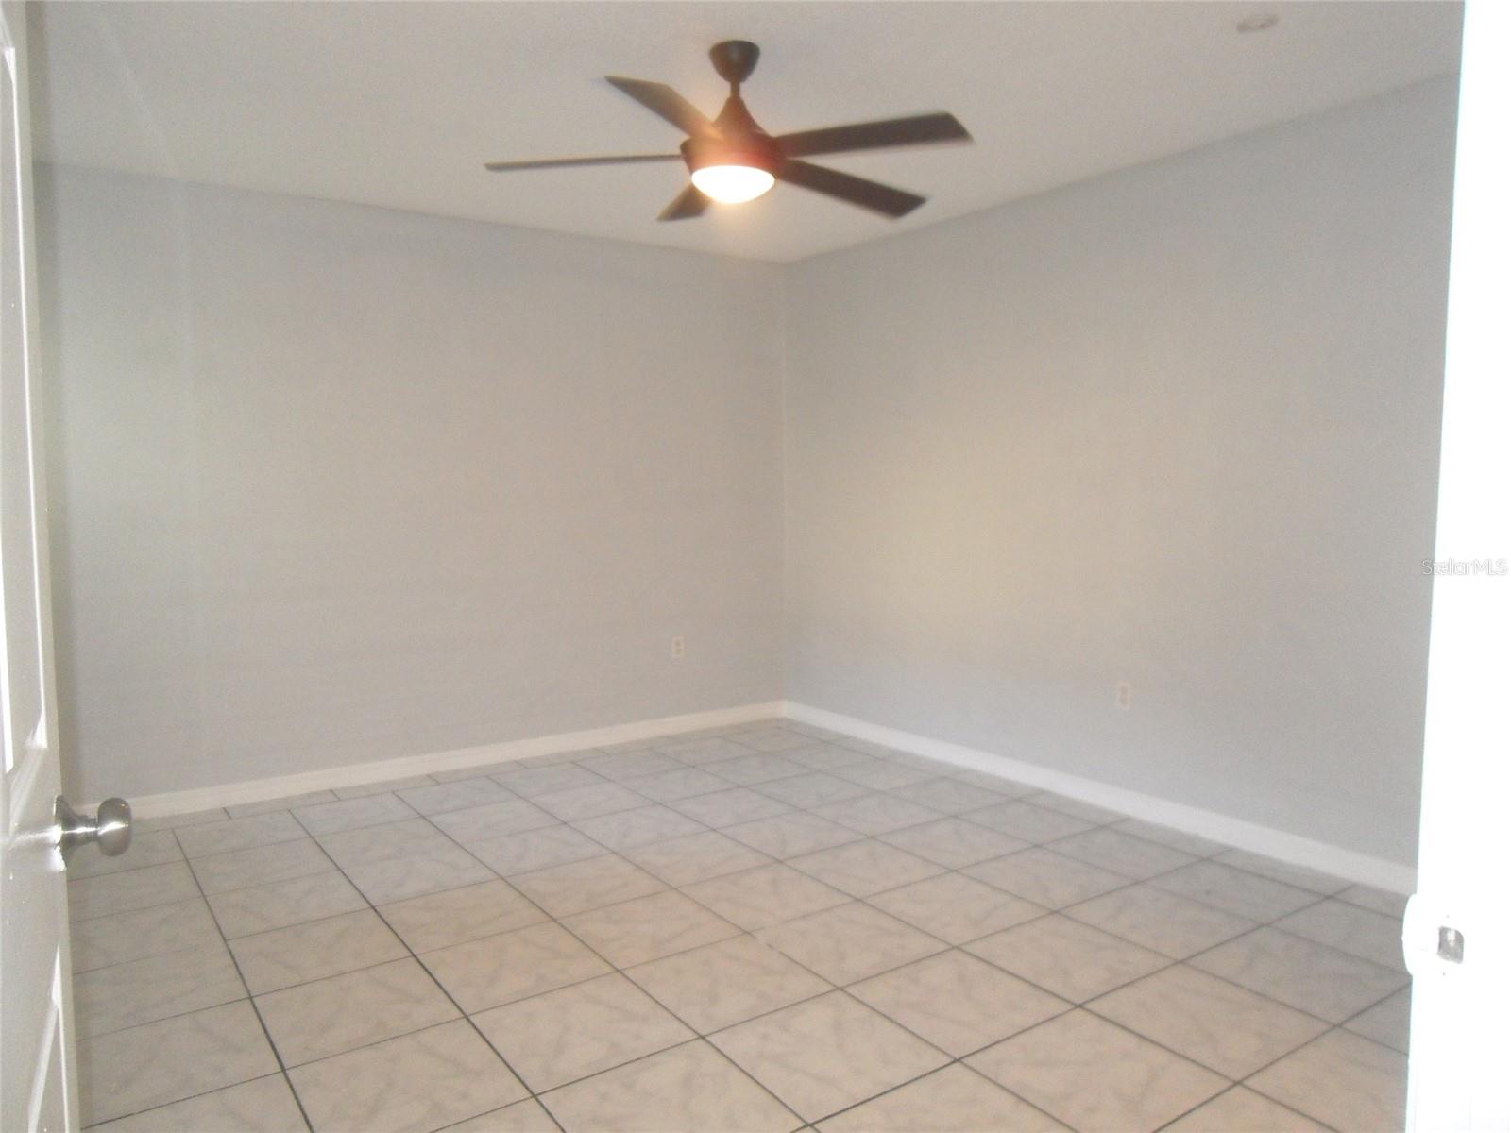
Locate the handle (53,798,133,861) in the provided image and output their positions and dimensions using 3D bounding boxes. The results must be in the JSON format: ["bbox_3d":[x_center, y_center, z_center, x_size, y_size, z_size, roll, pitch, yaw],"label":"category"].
[{"bbox_3d":[-0.619,0.246,0.984,0.057,0.064,0.064,-3,5,-29],"label":"handle"}]

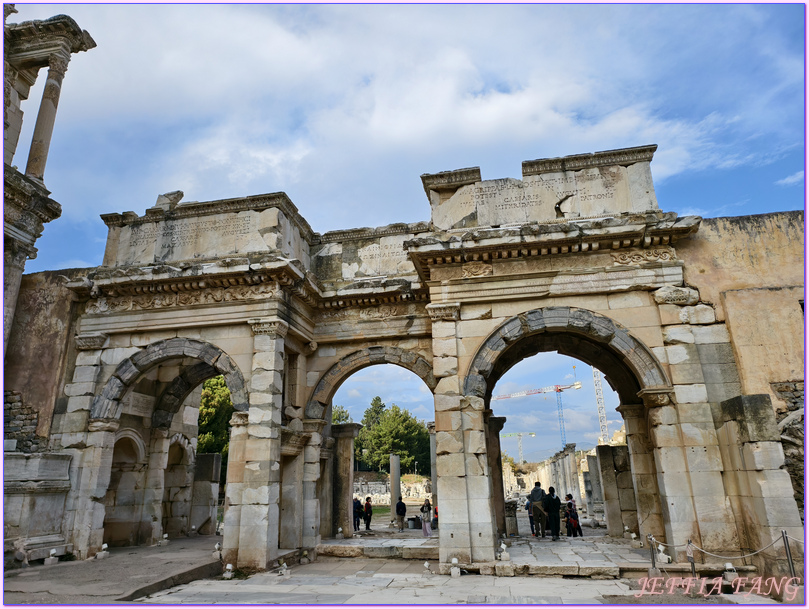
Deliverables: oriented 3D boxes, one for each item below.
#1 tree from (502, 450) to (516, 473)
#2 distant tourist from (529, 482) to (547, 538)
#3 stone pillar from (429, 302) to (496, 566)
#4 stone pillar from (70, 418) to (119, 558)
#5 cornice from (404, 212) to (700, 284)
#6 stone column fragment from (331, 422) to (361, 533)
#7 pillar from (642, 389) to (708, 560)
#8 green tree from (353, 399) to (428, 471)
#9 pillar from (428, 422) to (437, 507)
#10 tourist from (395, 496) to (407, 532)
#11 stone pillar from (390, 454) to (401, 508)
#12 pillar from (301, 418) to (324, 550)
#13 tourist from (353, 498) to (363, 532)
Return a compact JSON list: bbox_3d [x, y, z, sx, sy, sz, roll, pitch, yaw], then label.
[{"bbox_3d":[16.084,25.533,84.791,4.000,5.200,4.000,-5,-17,9],"label":"tree"},{"bbox_3d":[4.552,6.998,18.351,0.580,1.760,0.360,-5,-17,10],"label":"distant tourist"},{"bbox_3d":[1.449,3.179,14.130,1.410,6.500,0.850,-5,-19,10],"label":"stone pillar"},{"bbox_3d":[-8.802,5.215,15.456,0.700,3.720,0.750,-5,-19,10],"label":"stone pillar"},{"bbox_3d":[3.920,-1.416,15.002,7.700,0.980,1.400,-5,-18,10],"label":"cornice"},{"bbox_3d":[-2.179,6.620,20.382,0.920,4.050,0.900,-5,-18,10],"label":"stone column fragment"},{"bbox_3d":[6.297,3.999,12.827,0.750,3.860,0.750,-5,-19,10],"label":"pillar"},{"bbox_3d":[-2.048,21.142,86.071,11.000,12.000,10.000,-5,-18,10],"label":"green tree"},{"bbox_3d":[1.800,9.375,30.054,0.750,5.493,0.750,-5,-17,9],"label":"pillar"},{"bbox_3d":[-0.182,10.620,27.200,0.520,1.700,0.330,-4,-17,6],"label":"tourist"},{"bbox_3d":[-0.498,10.301,30.251,0.570,3.700,0.570,-5,-18,10],"label":"stone pillar"},{"bbox_3d":[-3.179,6.184,18.868,0.660,4.189,0.620,-5,-17,9],"label":"pillar"},{"bbox_3d":[-2.592,11.287,28.964,0.550,1.700,0.380,11,-22,-34],"label":"tourist"}]

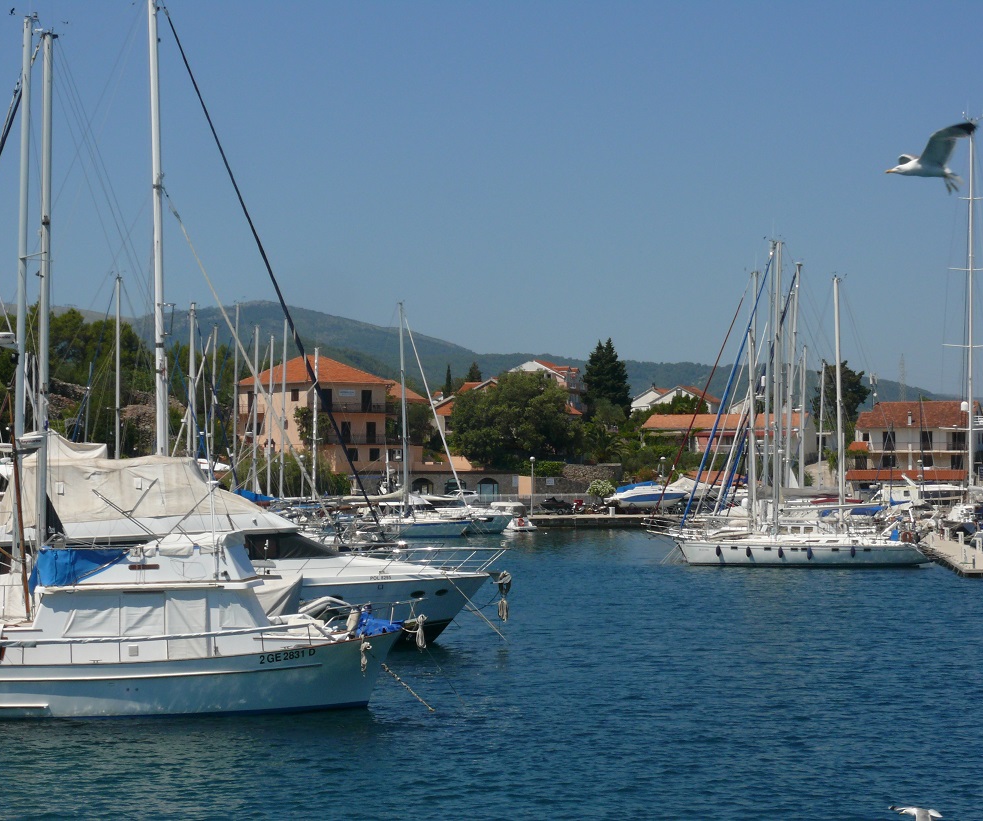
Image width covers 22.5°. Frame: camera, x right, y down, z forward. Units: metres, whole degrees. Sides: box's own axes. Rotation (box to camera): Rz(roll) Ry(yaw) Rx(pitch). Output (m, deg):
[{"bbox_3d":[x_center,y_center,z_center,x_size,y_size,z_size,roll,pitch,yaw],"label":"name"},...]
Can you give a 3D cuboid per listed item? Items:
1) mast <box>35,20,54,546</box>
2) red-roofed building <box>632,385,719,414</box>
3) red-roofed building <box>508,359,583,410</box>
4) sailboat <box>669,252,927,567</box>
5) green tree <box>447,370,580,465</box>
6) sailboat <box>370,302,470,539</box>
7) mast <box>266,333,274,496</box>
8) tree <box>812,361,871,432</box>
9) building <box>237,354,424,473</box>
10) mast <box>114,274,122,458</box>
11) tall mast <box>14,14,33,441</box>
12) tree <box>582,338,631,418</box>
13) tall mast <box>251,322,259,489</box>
[{"bbox_3d":[-12.022,-2.722,66.500,0.230,15.000,0.200,0,-1,6],"label":"mast"},{"bbox_3d":[27.444,-0.148,365.000,11.500,7.500,9.800,0,-1,22],"label":"red-roofed building"},{"bbox_3d":[8.739,-2.809,385.000,9.600,9.800,11.500,-1,-1,21],"label":"red-roofed building"},{"bbox_3d":[17.919,-0.292,144.000,15.100,18.600,4.500,0,-1,12],"label":"sailboat"},{"bbox_3d":[2.135,0.789,229.000,12.200,9.000,11.500,0,-1,0],"label":"green tree"},{"bbox_3d":[-7.205,0.749,176.000,11.600,16.800,3.700,1,-1,-13],"label":"sailboat"},{"bbox_3d":[-15.748,1.034,176.000,0.180,13.200,0.160,2,-1,-22],"label":"mast"},{"bbox_3d":[43.269,-1.113,305.000,7.200,10.300,7.000,0,-1,0],"label":"tree"},{"bbox_3d":[-15.300,0.300,234.500,13.200,11.100,11.800,1,-1,-39],"label":"building"},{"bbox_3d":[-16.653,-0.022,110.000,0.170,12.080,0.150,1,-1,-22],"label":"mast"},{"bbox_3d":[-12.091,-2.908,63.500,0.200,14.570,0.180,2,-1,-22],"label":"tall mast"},{"bbox_3d":[15.149,-3.820,325.000,6.300,11.300,6.100,0,-1,0],"label":"tree"},{"bbox_3d":[-14.617,0.682,153.000,0.200,11.700,0.180,0,-1,0],"label":"tall mast"}]

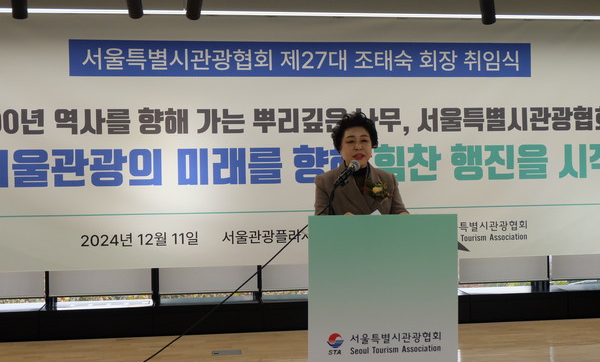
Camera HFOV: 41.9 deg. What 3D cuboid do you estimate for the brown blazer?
[{"bbox_3d":[0.290,0.225,3.730,0.460,0.620,0.350,-1,-1,-6],"label":"brown blazer"}]

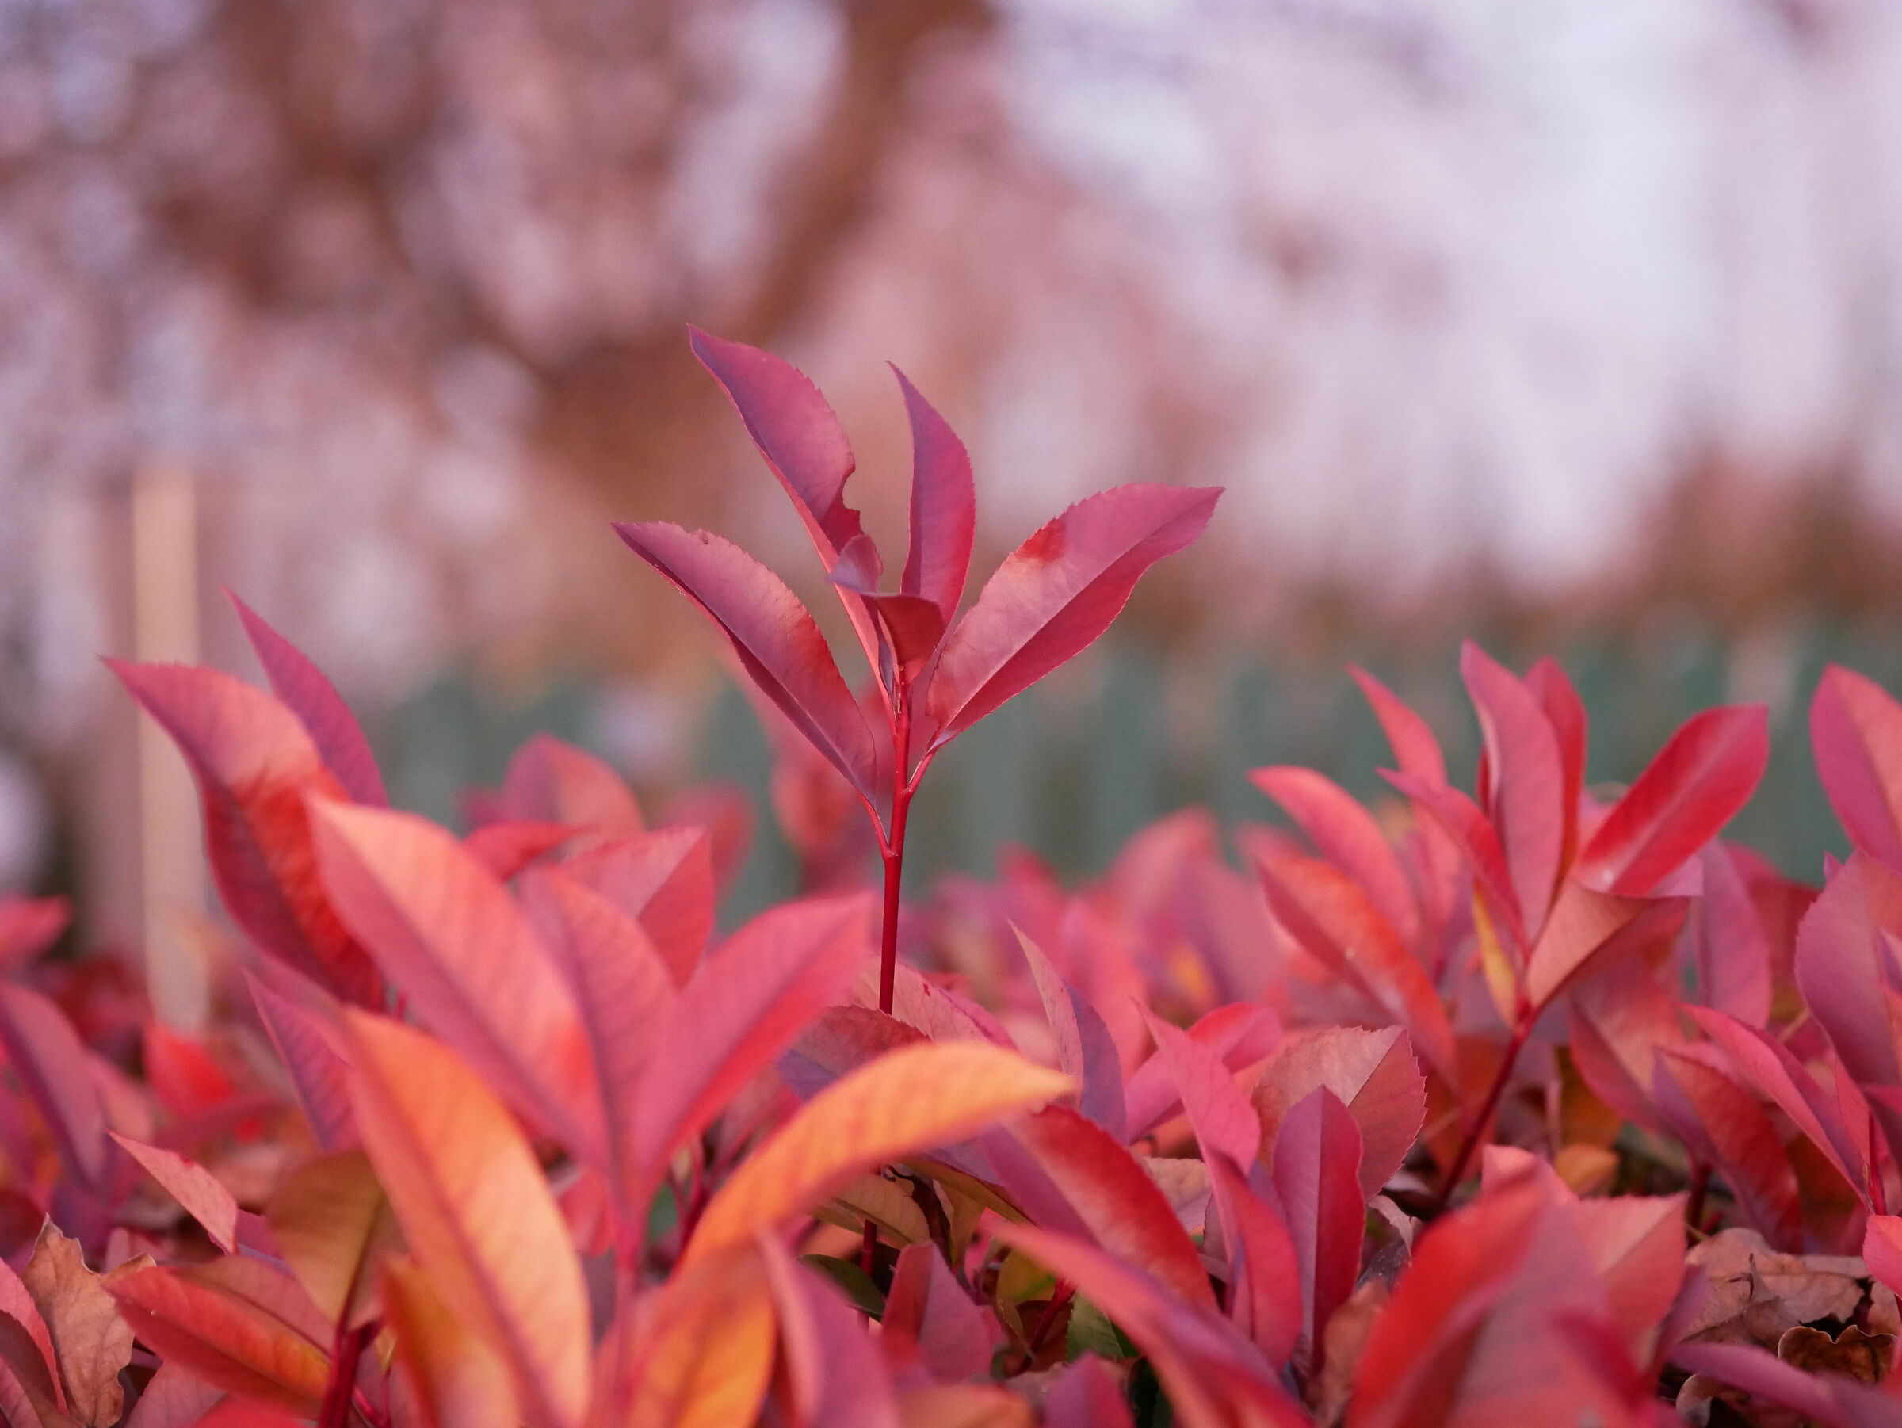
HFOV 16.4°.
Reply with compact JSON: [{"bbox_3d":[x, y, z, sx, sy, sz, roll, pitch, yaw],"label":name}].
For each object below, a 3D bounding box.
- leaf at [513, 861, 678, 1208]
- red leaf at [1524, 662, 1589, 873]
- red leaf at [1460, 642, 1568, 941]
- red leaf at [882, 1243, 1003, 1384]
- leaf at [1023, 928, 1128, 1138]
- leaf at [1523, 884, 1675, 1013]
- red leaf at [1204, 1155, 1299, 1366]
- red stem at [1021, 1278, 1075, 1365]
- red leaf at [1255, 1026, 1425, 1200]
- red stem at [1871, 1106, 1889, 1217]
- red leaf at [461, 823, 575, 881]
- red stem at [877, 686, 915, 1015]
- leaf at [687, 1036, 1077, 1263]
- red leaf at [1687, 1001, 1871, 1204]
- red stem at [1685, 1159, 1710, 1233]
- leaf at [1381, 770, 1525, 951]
[{"bbox_3d":[-0.060,0.056,1.110,0.025,0.064,0.014,-14,-20,-11],"label":"leaf"},{"bbox_3d":[0.119,0.014,1.325,0.019,0.055,0.011,6,-21,-5],"label":"red leaf"},{"bbox_3d":[0.109,0.015,1.308,0.017,0.059,0.011,-9,-5,-19],"label":"red leaf"},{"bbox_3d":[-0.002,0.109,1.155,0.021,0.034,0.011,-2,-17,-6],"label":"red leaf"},{"bbox_3d":[0.024,0.066,1.310,0.015,0.052,0.014,-18,-12,-19],"label":"leaf"},{"bbox_3d":[0.130,0.048,1.320,0.040,0.019,0.016,-40,-19,17],"label":"leaf"},{"bbox_3d":[0.053,0.097,1.170,0.013,0.040,0.010,-17,0,-29],"label":"red leaf"},{"bbox_3d":[0.019,0.116,1.260,0.004,0.018,0.004,25,0,0],"label":"red stem"},{"bbox_3d":[0.078,0.081,1.330,0.031,0.044,0.012,33,-13,2],"label":"red leaf"},{"bbox_3d":[0.189,0.091,1.340,0.004,0.023,0.004,-4,0,0],"label":"red stem"},{"bbox_3d":[-0.077,0.027,1.163,0.028,0.011,0.016,-35,47,-10],"label":"red leaf"},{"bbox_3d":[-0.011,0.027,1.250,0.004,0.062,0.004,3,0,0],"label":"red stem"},{"bbox_3d":[-0.013,0.073,1.120,0.072,0.024,0.022,-27,-22,-6],"label":"leaf"},{"bbox_3d":[0.153,0.072,1.218,0.014,0.012,0.052,-9,49,-44],"label":"red leaf"},{"bbox_3d":[0.145,0.094,1.282,0.004,0.015,0.004,14,-19,0],"label":"red stem"},{"bbox_3d":[0.106,0.031,1.400,0.014,0.052,0.016,-21,22,52],"label":"leaf"}]

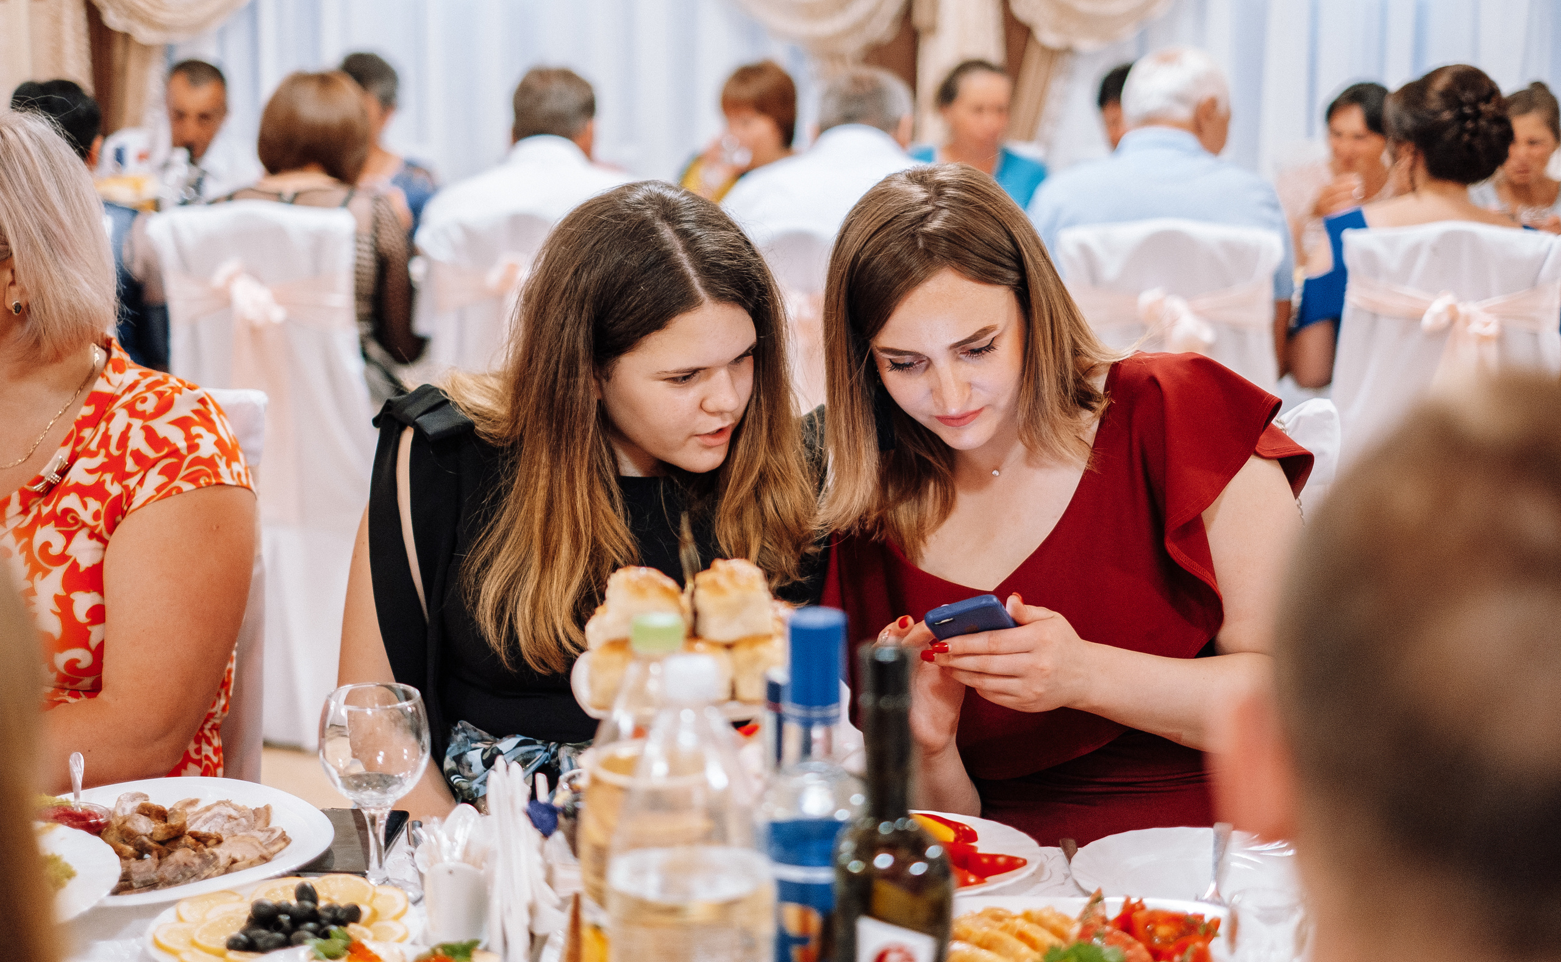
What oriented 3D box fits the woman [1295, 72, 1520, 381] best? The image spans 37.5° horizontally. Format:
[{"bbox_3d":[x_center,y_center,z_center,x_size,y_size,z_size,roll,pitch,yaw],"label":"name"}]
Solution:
[{"bbox_3d":[1.196,-0.132,4.421,0.480,1.260,0.750,1,12,3],"label":"woman"}]

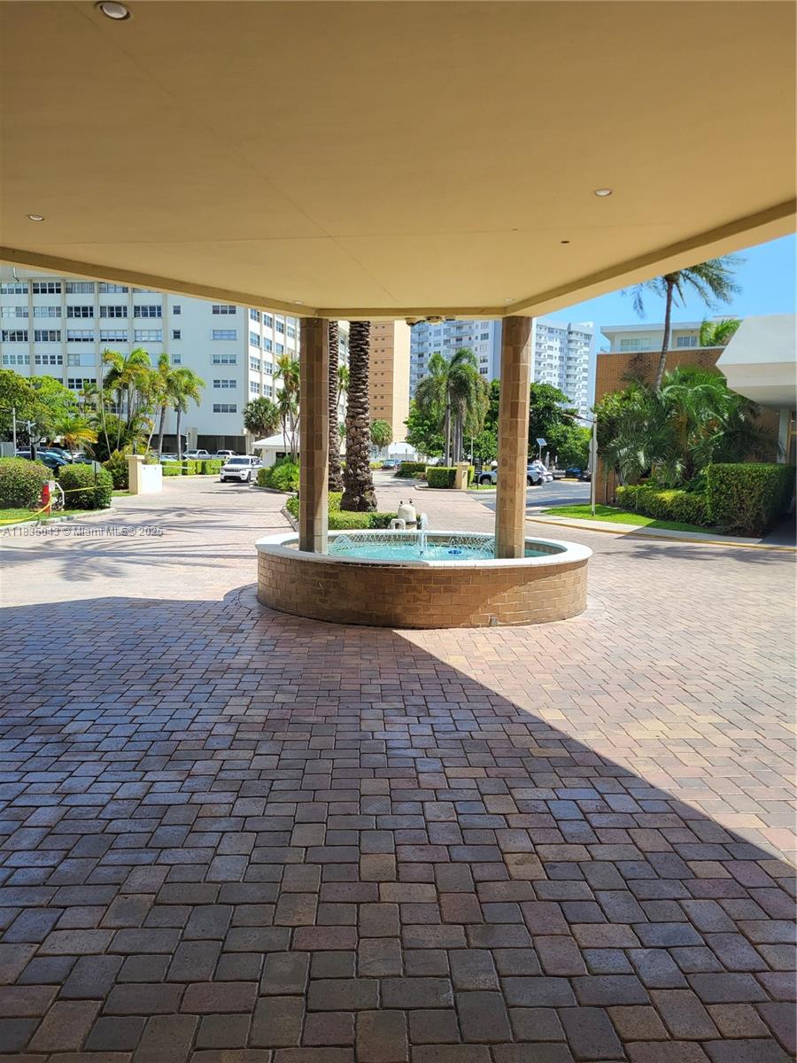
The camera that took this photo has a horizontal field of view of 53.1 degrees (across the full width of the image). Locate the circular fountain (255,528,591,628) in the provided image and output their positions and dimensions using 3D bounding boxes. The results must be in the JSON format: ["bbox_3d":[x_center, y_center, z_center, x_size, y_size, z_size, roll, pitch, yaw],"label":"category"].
[{"bbox_3d":[0.314,0.488,10.120,4.150,0.670,4.150,1,5,0],"label":"circular fountain"}]

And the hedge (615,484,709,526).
[{"bbox_3d":[8.566,-0.946,25.013,1.000,0.837,7.400,1,6,-2],"label":"hedge"}]

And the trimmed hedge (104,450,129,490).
[{"bbox_3d":[-13.034,-2.870,37.117,1.400,1.748,1.400,-1,6,-19],"label":"trimmed hedge"}]

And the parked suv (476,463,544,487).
[{"bbox_3d":[7.388,-3.903,53.700,4.550,1.640,1.830,1,5,0],"label":"parked suv"}]

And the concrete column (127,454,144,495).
[{"bbox_3d":[-10.684,-2.308,32.400,0.530,1.660,0.550,1,5,0],"label":"concrete column"}]

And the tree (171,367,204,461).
[{"bbox_3d":[-16.781,-8.685,63.483,2.800,8.632,2.800,-1,6,-14],"label":"tree"}]

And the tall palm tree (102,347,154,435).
[{"bbox_3d":[-14.190,-6.015,42.000,3.000,7.200,3.000,1,5,0],"label":"tall palm tree"}]

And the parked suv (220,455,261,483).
[{"bbox_3d":[-10.734,-4.271,54.200,1.940,1.760,4.800,1,5,-1],"label":"parked suv"}]

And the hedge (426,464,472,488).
[{"bbox_3d":[2.929,-3.112,45.508,2.400,1.255,1.200,4,6,25],"label":"hedge"}]

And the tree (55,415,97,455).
[{"bbox_3d":[-14.680,-3.583,36.347,1.950,3.409,1.950,-1,6,-22],"label":"tree"}]

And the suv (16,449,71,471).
[{"bbox_3d":[-18.124,-3.105,39.915,4.700,1.757,1.880,2,6,10],"label":"suv"}]

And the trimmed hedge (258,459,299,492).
[{"bbox_3d":[-6.180,-2.980,41.416,2.300,1.454,2.400,0,6,-9],"label":"trimmed hedge"}]

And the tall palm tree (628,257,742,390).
[{"bbox_3d":[9.587,-5.351,27.300,4.700,9.400,4.600,1,5,0],"label":"tall palm tree"}]

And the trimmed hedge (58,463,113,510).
[{"bbox_3d":[-9.648,-1.410,24.594,1.600,1.312,1.600,-1,6,-21],"label":"trimmed hedge"}]

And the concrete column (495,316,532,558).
[{"bbox_3d":[1.314,-0.966,9.097,0.340,2.920,0.340,1,6,0],"label":"concrete column"}]

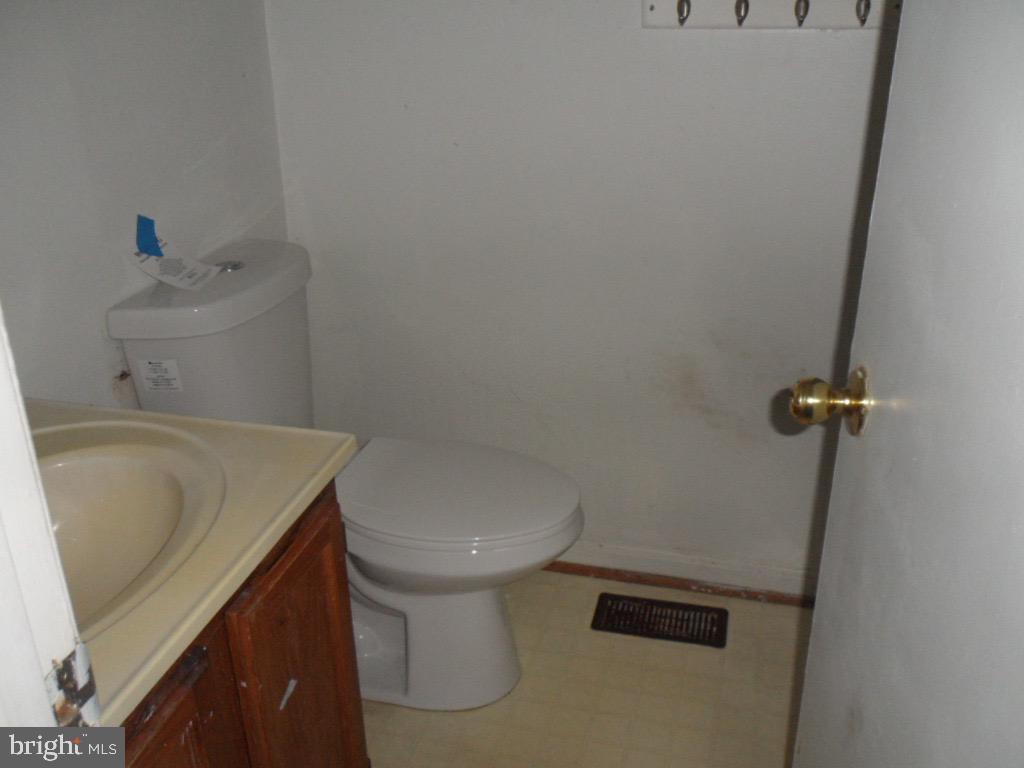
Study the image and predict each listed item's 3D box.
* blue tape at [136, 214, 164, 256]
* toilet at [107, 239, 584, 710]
[{"bbox_3d":[-0.565,-0.232,1.432,0.040,0.065,0.012,-18,29,-33],"label":"blue tape"},{"bbox_3d":[-0.221,0.201,1.720,0.721,0.814,0.467,5,24,13],"label":"toilet"}]

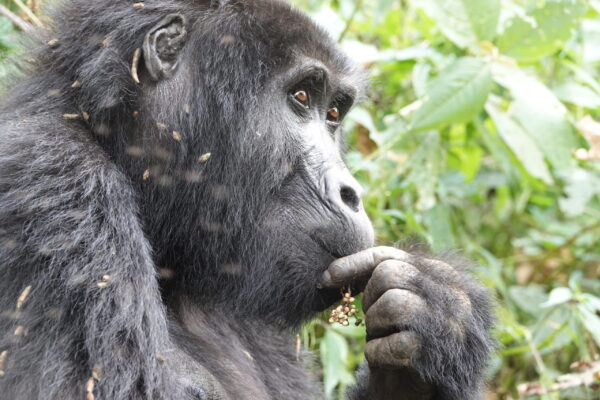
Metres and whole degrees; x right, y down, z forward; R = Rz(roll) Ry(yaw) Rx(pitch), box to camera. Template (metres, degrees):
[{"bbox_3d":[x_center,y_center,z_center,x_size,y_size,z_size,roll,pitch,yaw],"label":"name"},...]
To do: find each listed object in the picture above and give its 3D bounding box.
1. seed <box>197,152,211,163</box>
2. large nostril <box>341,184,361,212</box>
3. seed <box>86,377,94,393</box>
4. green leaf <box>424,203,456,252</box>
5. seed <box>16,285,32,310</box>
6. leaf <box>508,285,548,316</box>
[{"bbox_3d":[-0.094,-0.042,3.270,0.015,0.006,0.006,-37,0,0],"label":"seed"},{"bbox_3d":[0.050,-0.002,3.300,0.022,0.028,0.016,-15,0,-37],"label":"large nostril"},{"bbox_3d":[-0.199,0.176,3.170,0.007,0.015,0.006,8,0,0],"label":"seed"},{"bbox_3d":[0.181,0.035,4.300,0.040,0.064,0.012,0,6,0],"label":"green leaf"},{"bbox_3d":[-0.264,0.094,3.200,0.006,0.025,0.006,32,0,0],"label":"seed"},{"bbox_3d":[0.281,0.122,4.100,0.049,0.041,0.013,0,6,0],"label":"leaf"}]

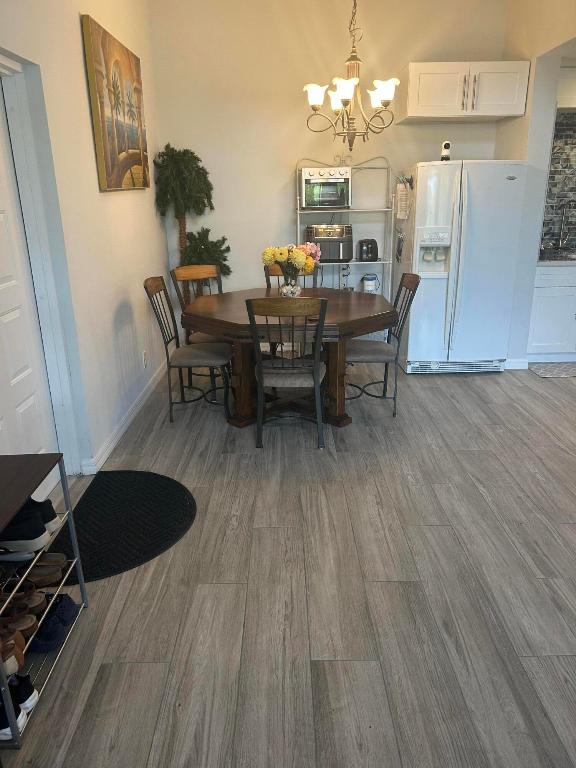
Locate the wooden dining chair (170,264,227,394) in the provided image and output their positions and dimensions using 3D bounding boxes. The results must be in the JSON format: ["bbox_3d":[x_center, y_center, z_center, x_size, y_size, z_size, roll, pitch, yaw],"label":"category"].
[{"bbox_3d":[-0.570,-0.416,4.576,0.465,0.955,0.527,-17,25,-40],"label":"wooden dining chair"}]

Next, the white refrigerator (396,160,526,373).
[{"bbox_3d":[1.425,-1.004,4.990,0.835,1.691,0.790,-1,19,0],"label":"white refrigerator"}]

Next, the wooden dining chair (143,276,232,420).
[{"bbox_3d":[-0.665,-0.254,4.100,0.527,0.955,0.465,-1,19,0],"label":"wooden dining chair"}]

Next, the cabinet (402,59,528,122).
[{"bbox_3d":[1.398,-2.362,4.714,0.915,0.380,0.588,-1,19,0],"label":"cabinet"}]

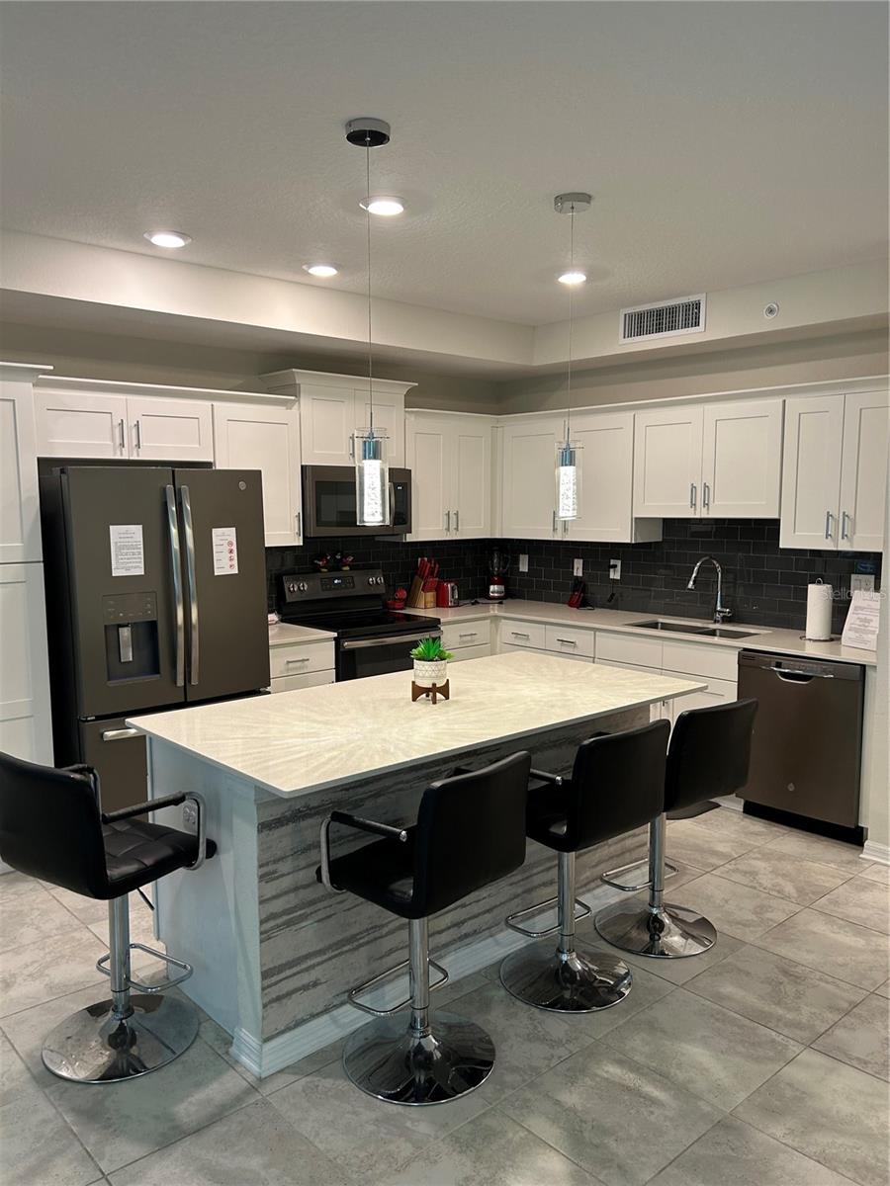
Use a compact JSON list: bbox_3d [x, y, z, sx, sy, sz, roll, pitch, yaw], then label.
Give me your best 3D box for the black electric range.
[{"bbox_3d":[-0.502,0.494,5.464,0.758,1.200,0.690,-5,8,-41],"label":"black electric range"}]

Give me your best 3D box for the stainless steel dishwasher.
[{"bbox_3d":[1.911,0.701,4.514,0.610,0.808,0.608,-5,8,-42],"label":"stainless steel dishwasher"}]

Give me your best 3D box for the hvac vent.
[{"bbox_3d":[1.216,-1.538,5.018,0.025,0.199,0.567,-5,8,-42],"label":"hvac vent"}]

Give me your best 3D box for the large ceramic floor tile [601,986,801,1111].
[{"bbox_3d":[0.774,1.361,2.681,0.443,0.010,0.443,-5,8,-42],"label":"large ceramic floor tile"}]

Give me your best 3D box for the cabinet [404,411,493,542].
[{"bbox_3d":[-0.066,-0.761,5.974,0.767,0.812,0.340,-5,8,-41],"label":"cabinet"}]

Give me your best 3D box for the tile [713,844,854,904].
[{"bbox_3d":[1.493,1.251,3.937,0.446,0.011,0.446,-5,8,-41],"label":"tile"}]

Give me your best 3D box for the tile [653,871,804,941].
[{"bbox_3d":[1.141,1.266,3.605,0.443,0.010,0.443,-5,8,-42],"label":"tile"}]

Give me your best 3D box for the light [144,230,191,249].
[{"bbox_3d":[-1.155,-1.467,3.720,0.185,0.026,0.185,-5,8,-41],"label":"light"}]

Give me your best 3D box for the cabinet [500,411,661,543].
[{"bbox_3d":[0.877,-0.734,5.815,0.335,0.782,1.108,-5,8,-41],"label":"cabinet"}]

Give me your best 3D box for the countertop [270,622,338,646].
[{"bbox_3d":[-1.018,0.232,5.023,0.530,0.026,0.645,-5,8,-42],"label":"countertop"}]

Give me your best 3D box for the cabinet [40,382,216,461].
[{"bbox_3d":[-1.673,-0.837,4.550,0.925,0.327,0.318,-5,8,-42],"label":"cabinet"}]

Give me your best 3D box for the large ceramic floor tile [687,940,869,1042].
[{"bbox_3d":[1.106,1.330,2.977,0.443,0.010,0.443,-5,8,-42],"label":"large ceramic floor tile"}]

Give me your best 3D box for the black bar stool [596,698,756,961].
[{"bbox_3d":[0.820,0.838,3.371,0.480,0.935,0.500,-4,7,-34],"label":"black bar stool"}]

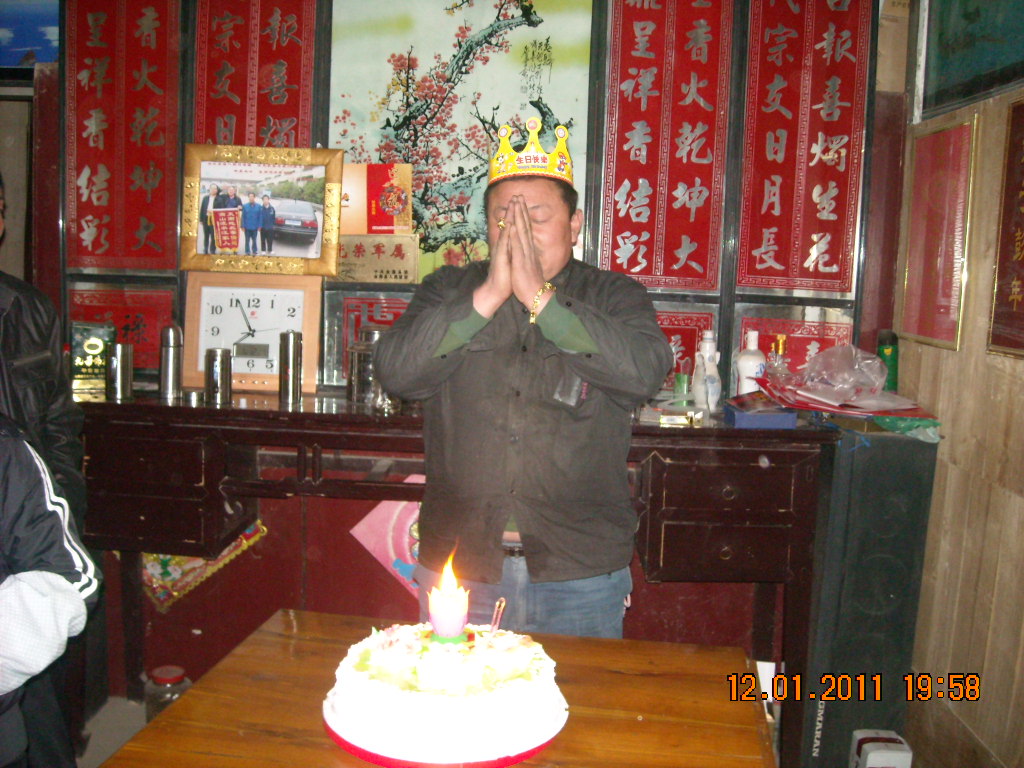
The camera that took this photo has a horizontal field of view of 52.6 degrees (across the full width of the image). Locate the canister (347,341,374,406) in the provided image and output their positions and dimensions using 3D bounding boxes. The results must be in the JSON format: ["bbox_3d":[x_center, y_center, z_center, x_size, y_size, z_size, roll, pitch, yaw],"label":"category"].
[{"bbox_3d":[-0.416,-0.031,2.897,0.076,0.162,0.076,2,8,3],"label":"canister"}]

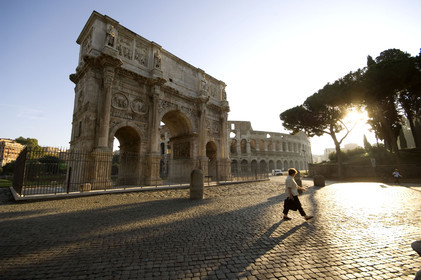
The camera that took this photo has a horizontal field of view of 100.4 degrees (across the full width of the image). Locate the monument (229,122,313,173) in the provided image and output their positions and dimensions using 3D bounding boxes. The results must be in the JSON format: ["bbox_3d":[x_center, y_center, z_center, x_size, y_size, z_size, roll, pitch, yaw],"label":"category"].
[{"bbox_3d":[14.369,8.516,175.697,188.000,48.000,156.000,5,-12,-31],"label":"monument"}]

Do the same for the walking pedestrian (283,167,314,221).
[{"bbox_3d":[2.846,1.789,5.848,0.920,1.620,0.520,-1,-10,0],"label":"walking pedestrian"}]

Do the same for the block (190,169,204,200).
[{"bbox_3d":[-0.823,2.723,10.837,0.772,1.738,0.772,0,-11,-4],"label":"block"}]

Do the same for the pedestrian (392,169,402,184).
[{"bbox_3d":[19.724,3.815,18.518,0.450,1.660,0.700,9,-14,-43],"label":"pedestrian"}]

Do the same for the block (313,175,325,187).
[{"bbox_3d":[10.942,4.111,17.673,0.943,1.044,0.943,-7,-12,30],"label":"block"}]

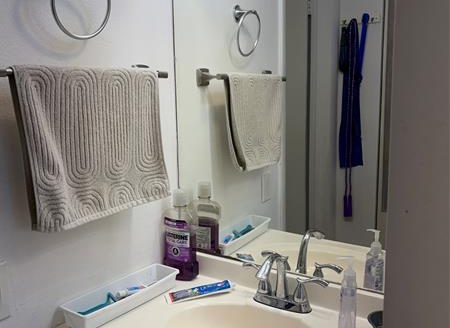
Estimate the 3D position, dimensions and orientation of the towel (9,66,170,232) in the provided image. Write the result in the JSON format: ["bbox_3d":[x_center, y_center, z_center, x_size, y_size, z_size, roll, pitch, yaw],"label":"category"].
[{"bbox_3d":[-0.268,-0.052,1.028,0.074,0.327,0.403,5,11,33],"label":"towel"}]

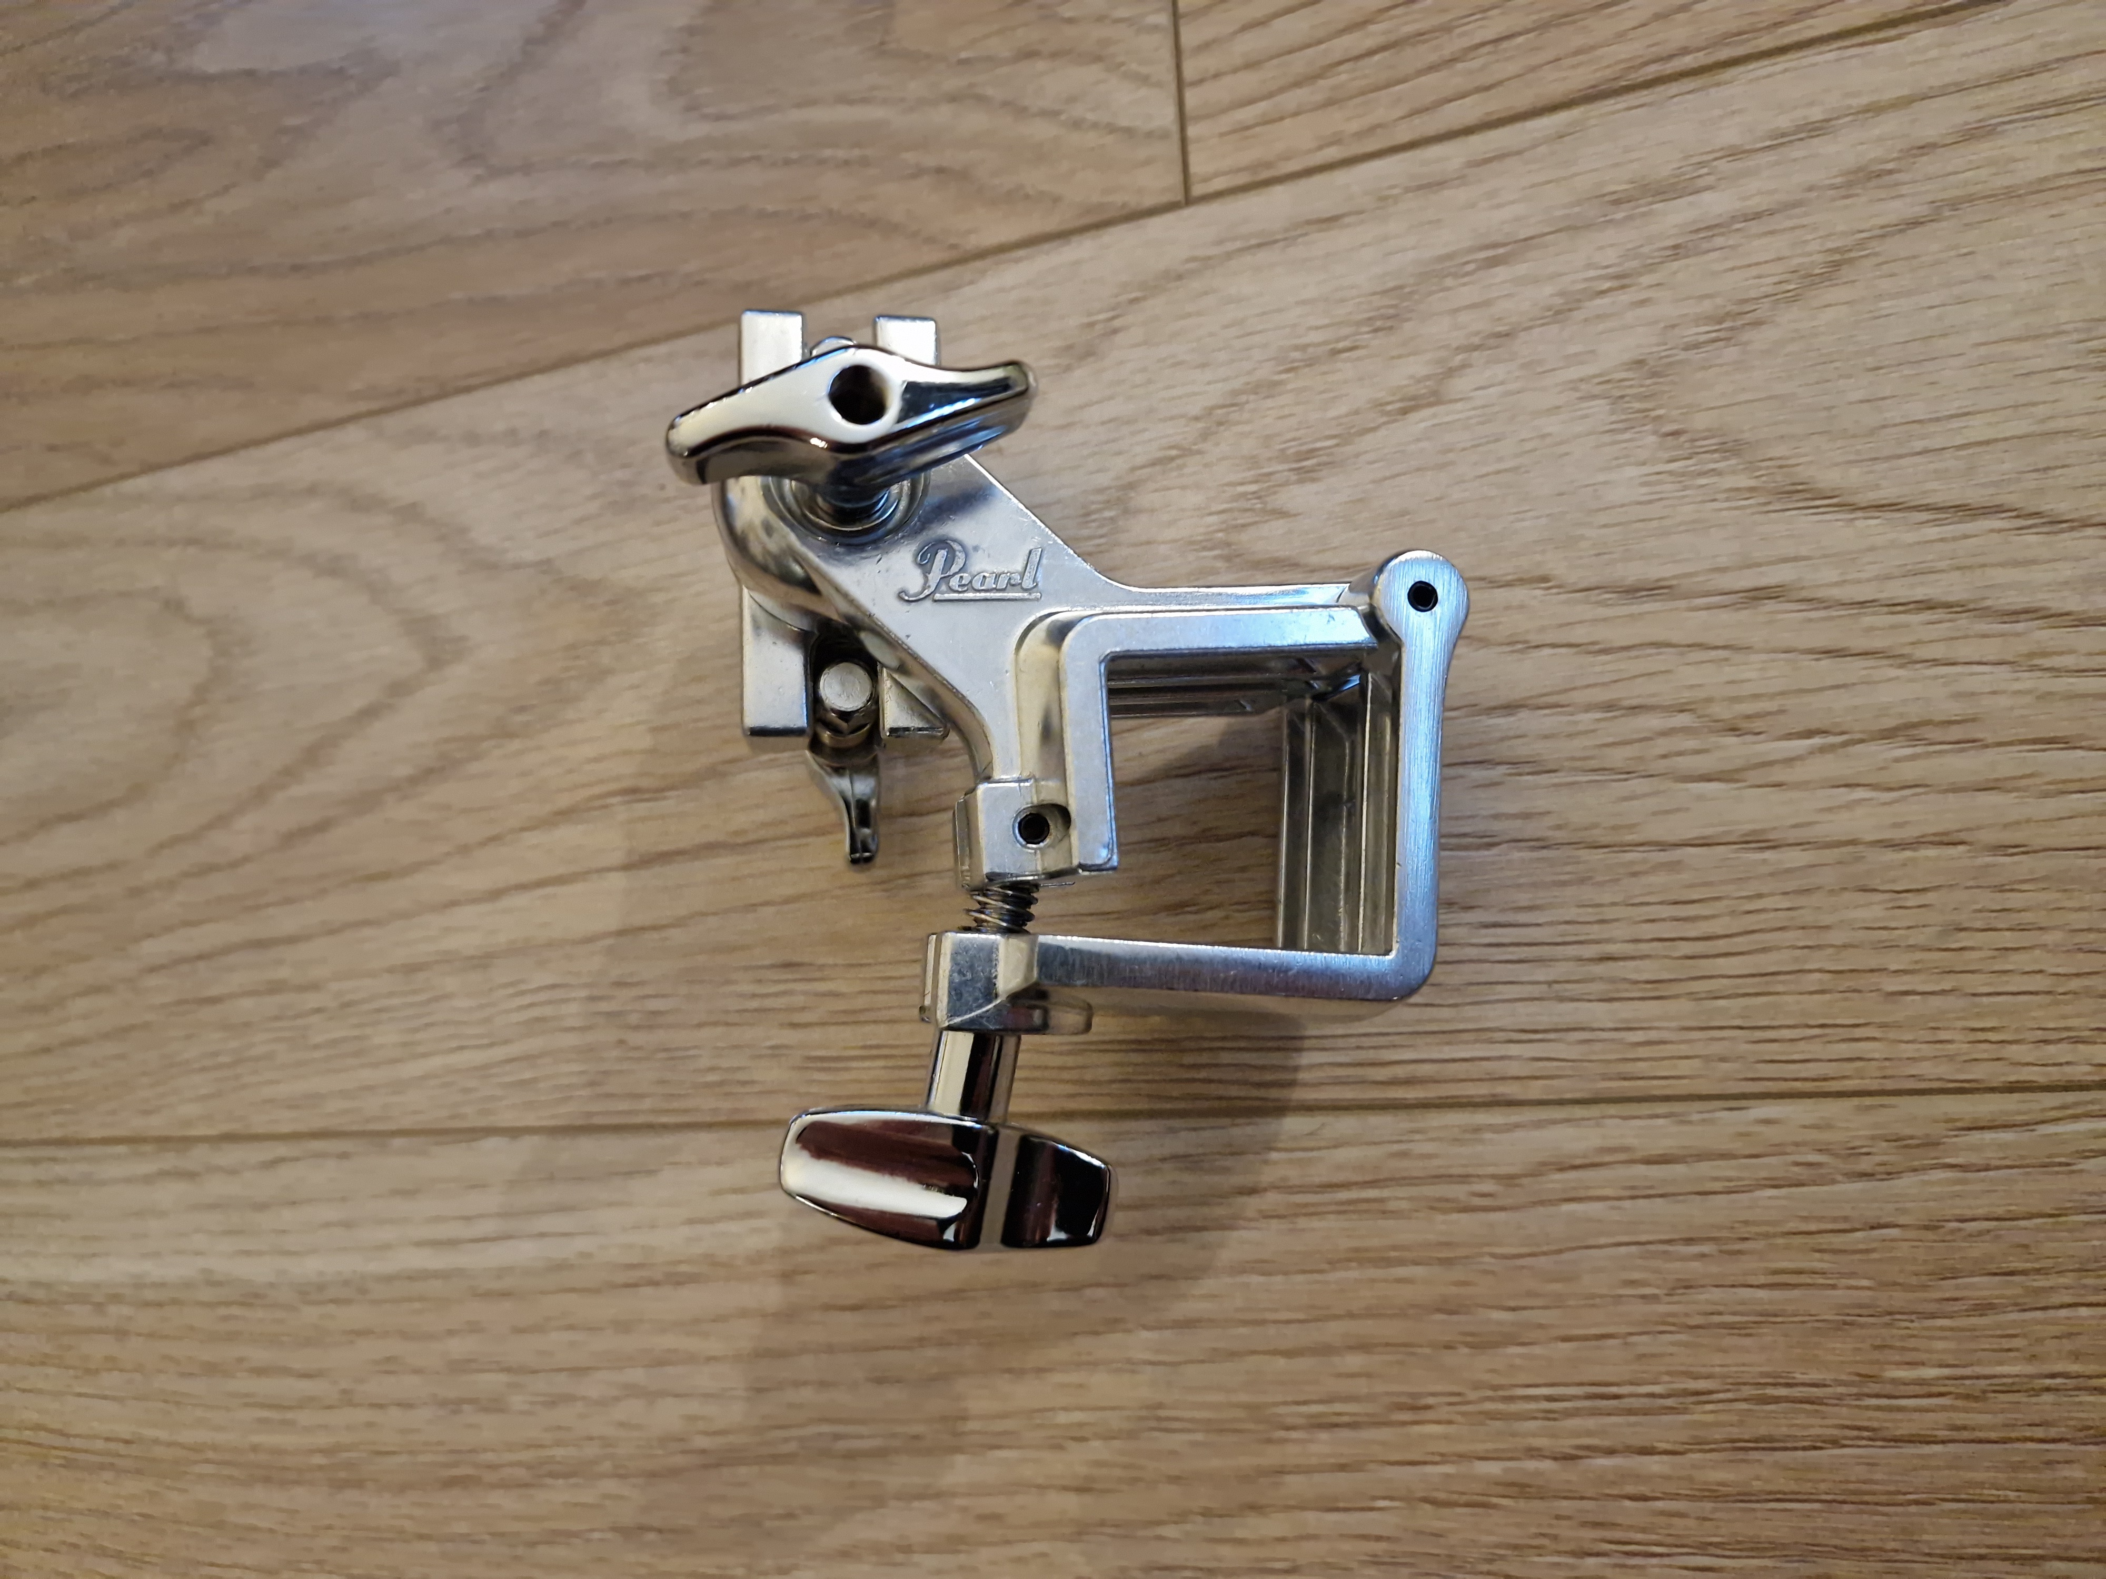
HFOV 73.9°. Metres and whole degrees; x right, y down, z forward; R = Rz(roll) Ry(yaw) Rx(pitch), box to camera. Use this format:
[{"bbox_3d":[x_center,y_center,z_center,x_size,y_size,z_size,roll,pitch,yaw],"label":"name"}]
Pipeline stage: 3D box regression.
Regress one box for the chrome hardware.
[{"bbox_3d":[0.005,-0.006,0.209,0.104,0.095,0.145,-1,81,-3],"label":"chrome hardware"}]

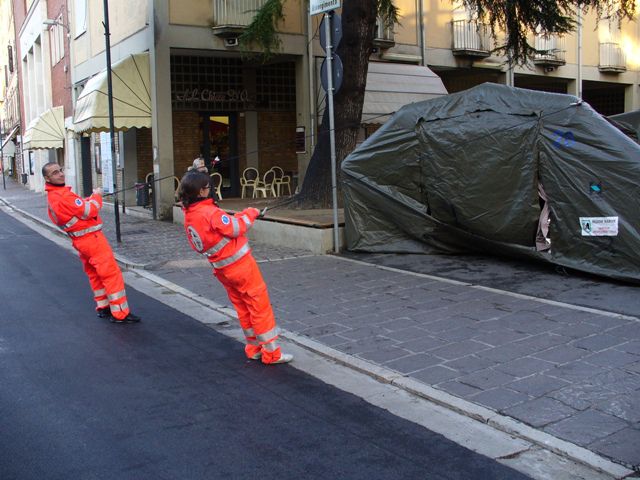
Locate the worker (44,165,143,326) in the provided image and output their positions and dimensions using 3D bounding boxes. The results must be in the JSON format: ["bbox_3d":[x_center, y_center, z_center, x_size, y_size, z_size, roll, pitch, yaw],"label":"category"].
[{"bbox_3d":[-2.497,0.041,7.398,0.580,1.780,0.560,-23,15,-25],"label":"worker"}]

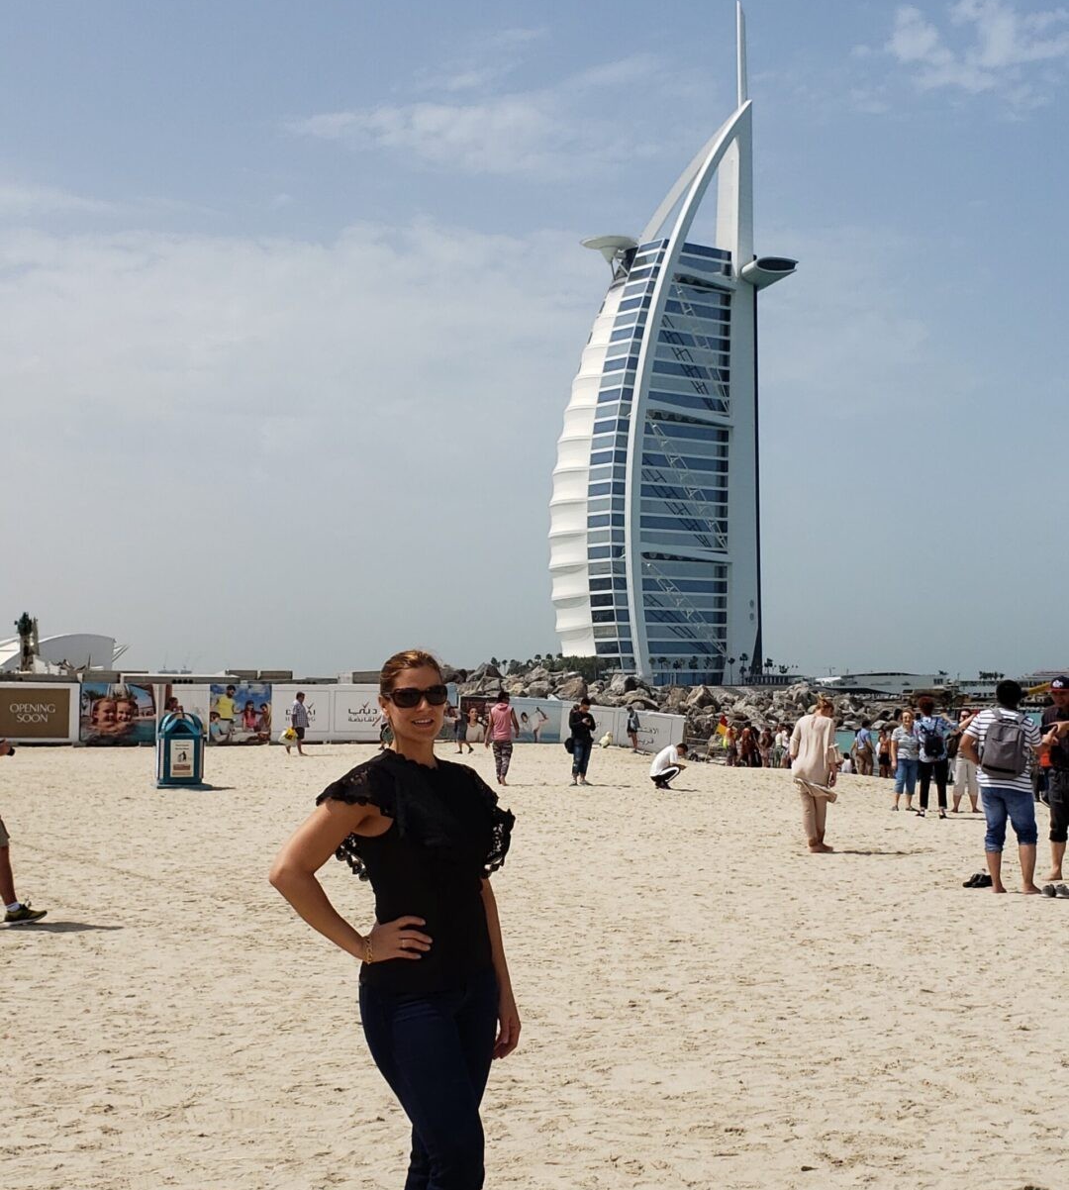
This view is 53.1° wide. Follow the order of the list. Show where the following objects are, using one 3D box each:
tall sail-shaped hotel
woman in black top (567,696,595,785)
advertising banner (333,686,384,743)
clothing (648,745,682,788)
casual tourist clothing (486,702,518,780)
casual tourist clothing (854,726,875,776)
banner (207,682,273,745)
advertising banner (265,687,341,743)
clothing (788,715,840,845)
[{"bbox_3d":[54.272,-120.921,477.056,98.000,320.000,82.000,2,-5,-14],"label":"tall sail-shaped hotel"},{"bbox_3d":[0.875,2.719,19.800,0.500,1.620,0.360,3,-6,-30],"label":"woman in black top"},{"bbox_3d":[-6.007,4.096,37.200,2.063,1.985,0.080,2,-5,-17],"label":"advertising banner"},{"bbox_3d":[2.344,3.069,19.100,0.560,0.790,0.450,0,-5,0],"label":"clothing"},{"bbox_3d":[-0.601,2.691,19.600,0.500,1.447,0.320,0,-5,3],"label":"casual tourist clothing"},{"bbox_3d":[9.653,4.558,31.300,0.520,1.400,0.350,-1,-5,12],"label":"casual tourist clothing"},{"bbox_3d":[-9.876,3.997,36.000,2.042,2.003,0.080,2,-5,-17],"label":"banner"},{"bbox_3d":[-8.094,4.154,37.500,2.520,2.030,0.120,1,-5,-12],"label":"advertising banner"},{"bbox_3d":[2.936,1.922,11.200,0.500,1.386,0.360,-1,-5,18],"label":"clothing"}]

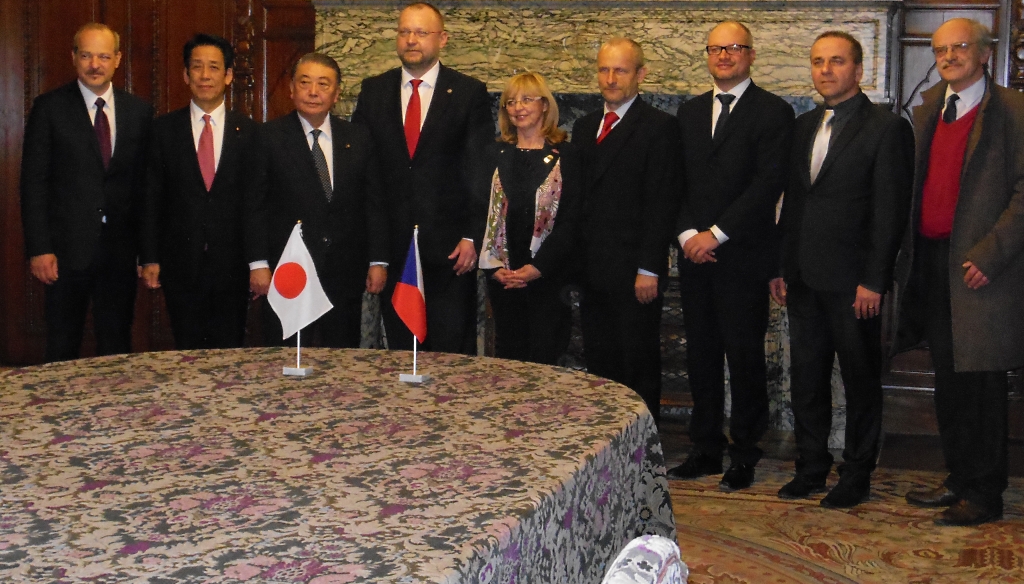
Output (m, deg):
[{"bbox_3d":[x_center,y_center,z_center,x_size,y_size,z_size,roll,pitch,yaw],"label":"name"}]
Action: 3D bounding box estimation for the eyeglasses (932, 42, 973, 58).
[{"bbox_3d":[1.602,-0.874,6.062,0.140,0.042,0.140,-6,1,39],"label":"eyeglasses"}]

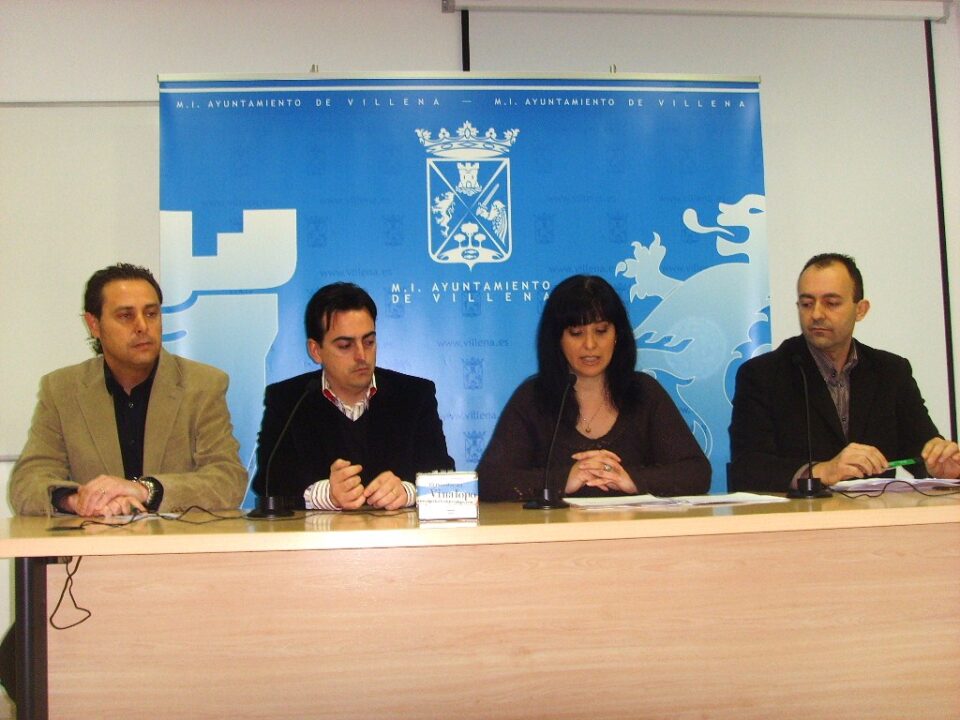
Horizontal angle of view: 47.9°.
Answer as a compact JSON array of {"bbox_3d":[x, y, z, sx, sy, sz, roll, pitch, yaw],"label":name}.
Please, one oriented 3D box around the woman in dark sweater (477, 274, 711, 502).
[{"bbox_3d":[0.270,0.421,2.500,0.550,1.280,0.740,-2,-4,-1],"label":"woman in dark sweater"}]

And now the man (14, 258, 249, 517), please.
[{"bbox_3d":[-0.782,0.415,2.430,0.580,1.340,0.760,-1,-4,-11],"label":"man"}]

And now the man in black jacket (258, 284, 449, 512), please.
[{"bbox_3d":[-0.279,0.428,2.450,0.530,1.290,0.760,-1,-4,-8],"label":"man in black jacket"}]

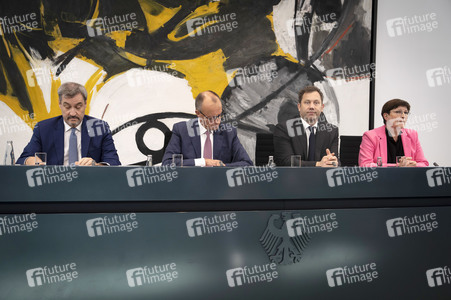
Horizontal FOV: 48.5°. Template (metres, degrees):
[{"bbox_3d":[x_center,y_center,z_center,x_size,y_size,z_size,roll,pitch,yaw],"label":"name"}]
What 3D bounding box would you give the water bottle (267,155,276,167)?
[{"bbox_3d":[0.277,0.115,3.000,0.054,0.150,0.054,0,2,-11],"label":"water bottle"}]

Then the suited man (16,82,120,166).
[{"bbox_3d":[-0.885,0.250,2.850,0.620,1.280,0.750,0,2,-14],"label":"suited man"}]

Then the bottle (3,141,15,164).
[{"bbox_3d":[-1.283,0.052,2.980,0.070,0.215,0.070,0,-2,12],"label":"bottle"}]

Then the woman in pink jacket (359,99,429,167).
[{"bbox_3d":[1.210,0.260,3.460,0.520,1.250,0.720,0,2,-17],"label":"woman in pink jacket"}]

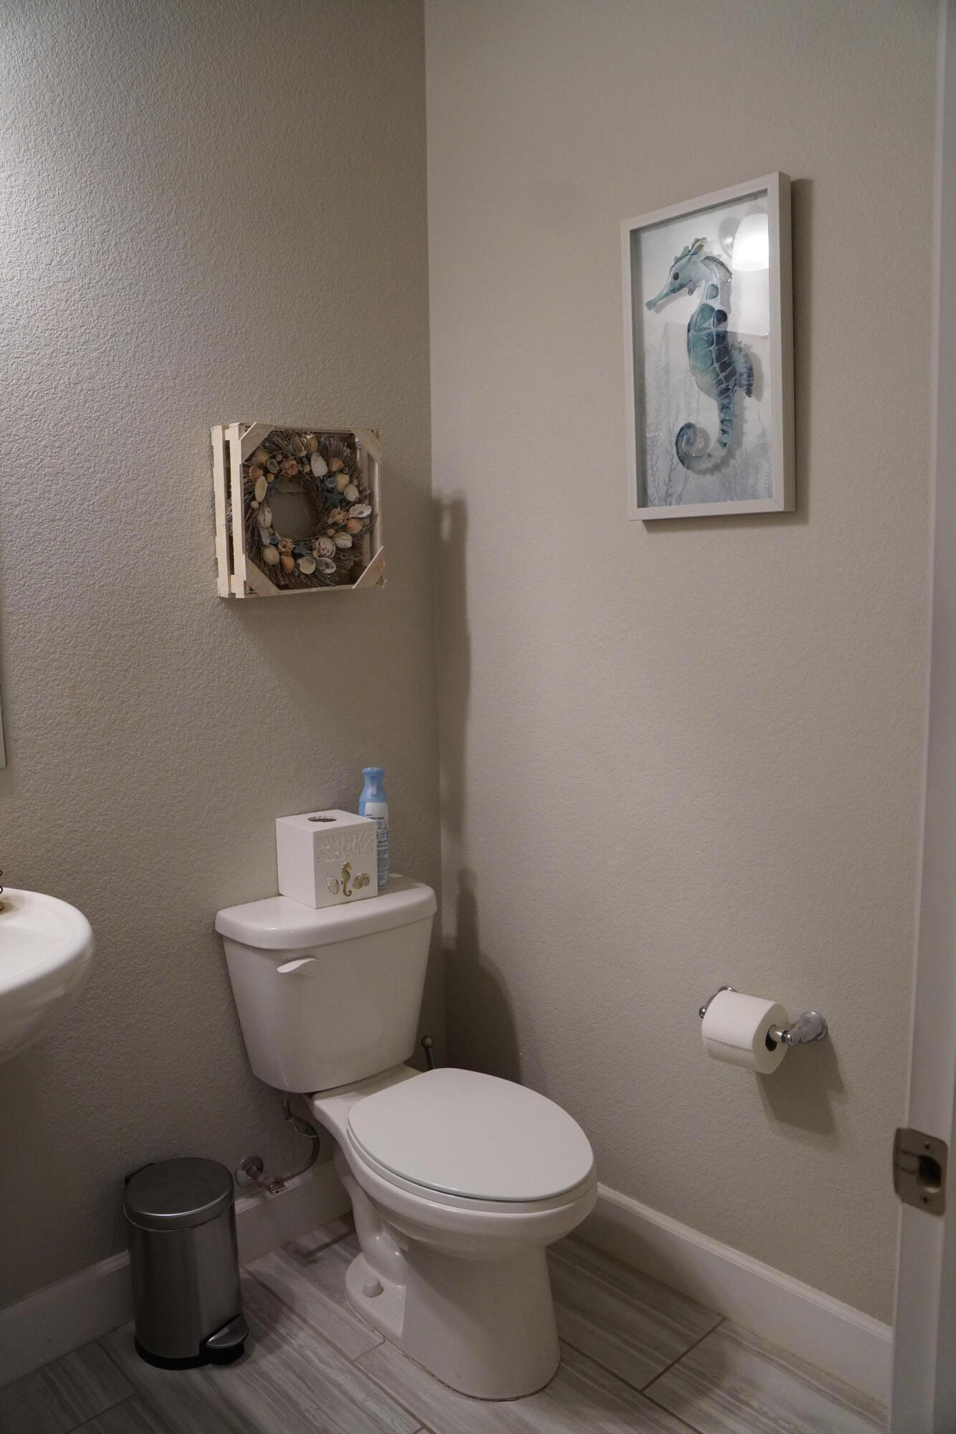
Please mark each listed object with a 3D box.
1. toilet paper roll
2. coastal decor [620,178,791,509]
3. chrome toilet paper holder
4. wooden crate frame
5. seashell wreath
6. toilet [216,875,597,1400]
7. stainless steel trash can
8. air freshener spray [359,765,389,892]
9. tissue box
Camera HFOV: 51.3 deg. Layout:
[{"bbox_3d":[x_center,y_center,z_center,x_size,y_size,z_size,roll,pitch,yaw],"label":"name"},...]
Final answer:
[{"bbox_3d":[0.447,0.524,1.658,0.120,0.120,0.096,-7,9,-44],"label":"toilet paper roll"},{"bbox_3d":[0.383,-0.589,1.641,0.037,0.514,0.301,-10,11,-44],"label":"coastal decor"},{"bbox_3d":[0.468,0.510,1.681,0.086,0.050,0.224,-7,9,-44],"label":"chrome toilet paper holder"},{"bbox_3d":[-0.339,-0.394,1.914,0.318,0.308,0.095,-7,9,-44],"label":"wooden crate frame"},{"bbox_3d":[-0.331,-0.396,1.911,0.292,0.292,0.065,-7,9,-44],"label":"seashell wreath"},{"bbox_3d":[-0.103,0.743,1.793,0.420,0.761,0.716,-7,9,-44],"label":"toilet"},{"bbox_3d":[-0.518,0.973,1.776,0.255,0.292,0.192,4,8,36],"label":"stainless steel trash can"},{"bbox_3d":[-0.210,0.225,1.994,0.058,0.239,0.058,-2,7,-6],"label":"air freshener spray"},{"bbox_3d":[-0.294,0.276,1.950,0.142,0.150,0.140,-7,9,-40],"label":"tissue box"}]

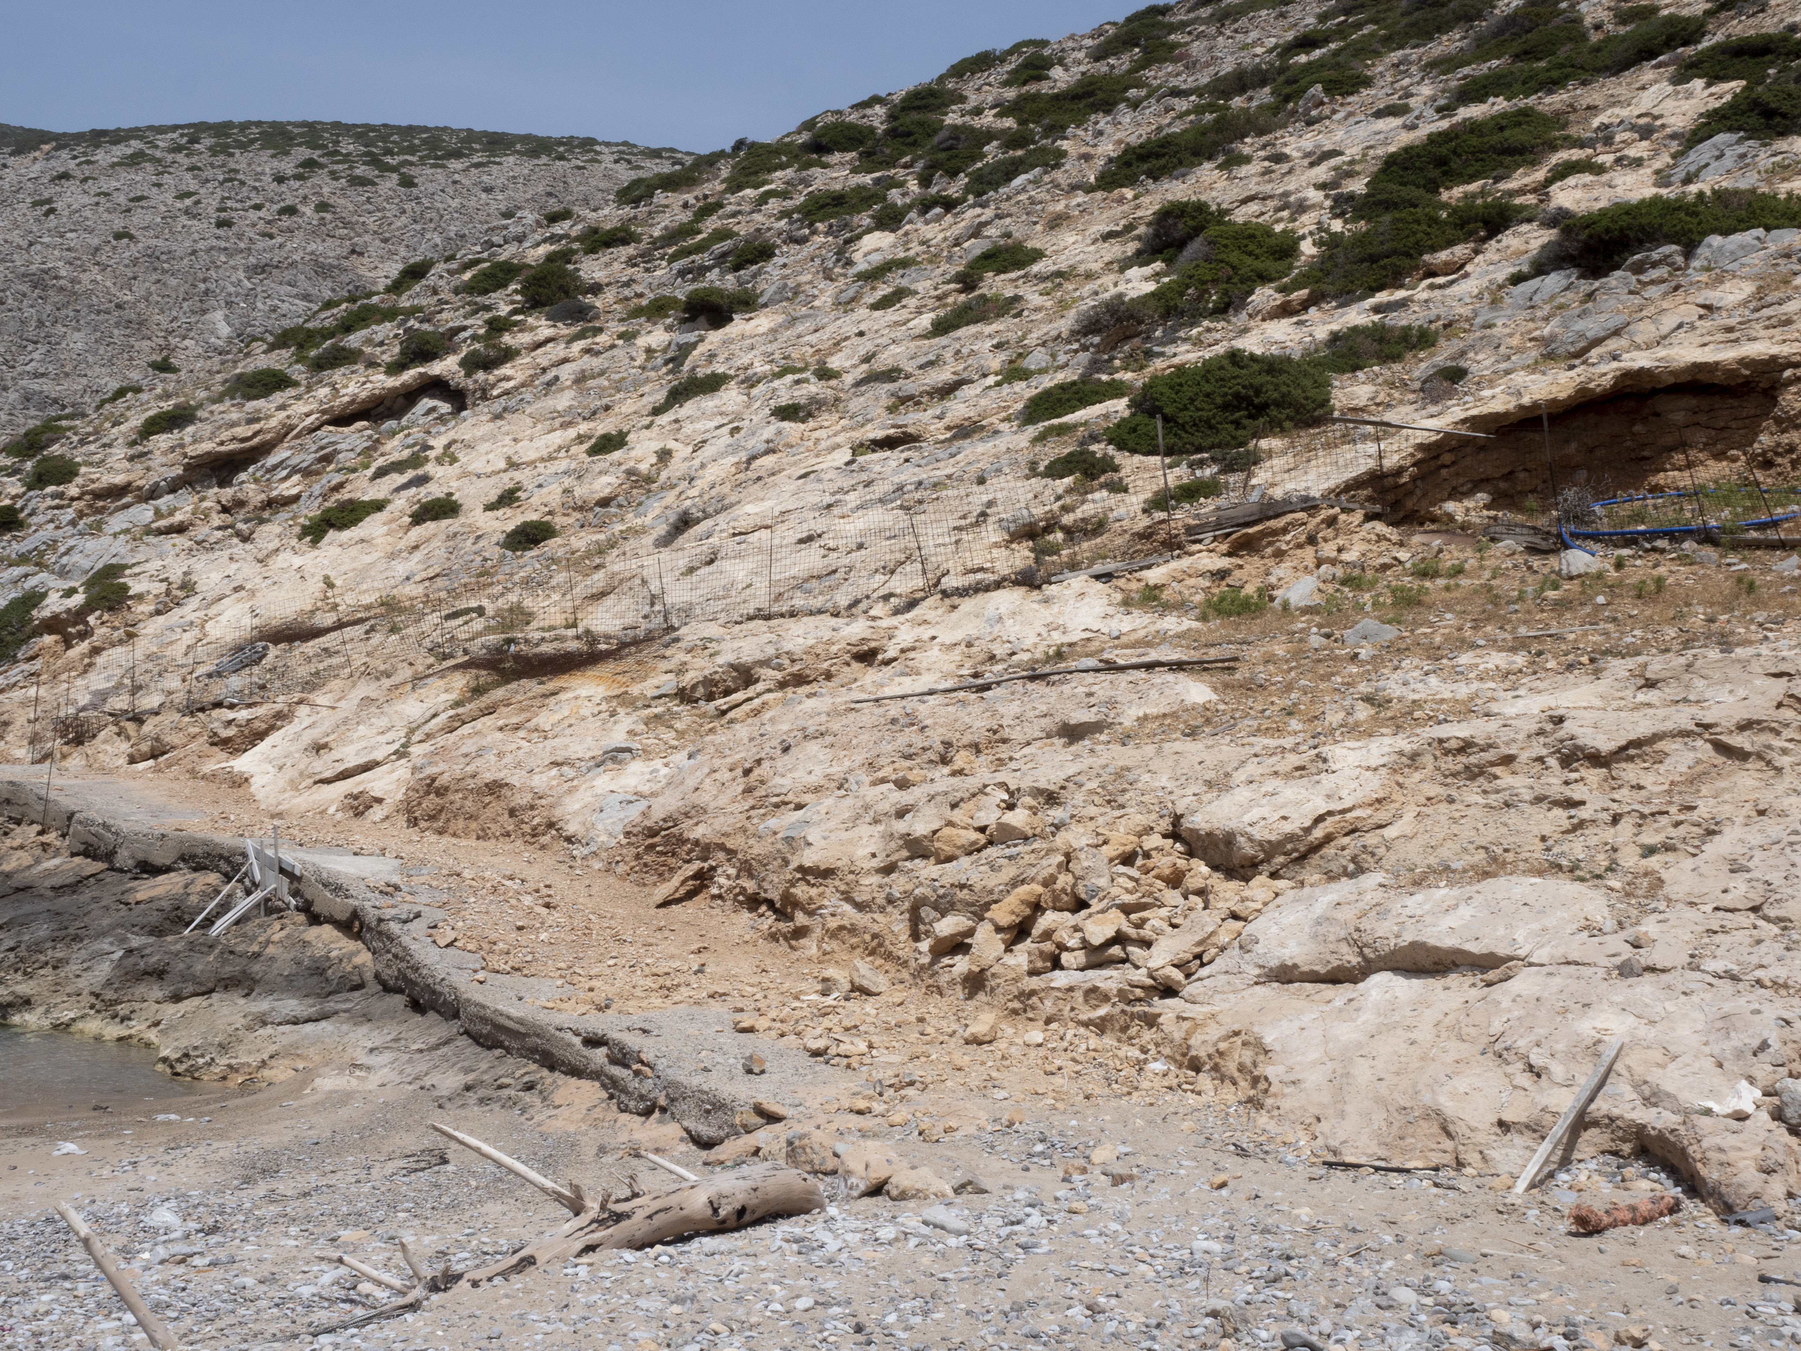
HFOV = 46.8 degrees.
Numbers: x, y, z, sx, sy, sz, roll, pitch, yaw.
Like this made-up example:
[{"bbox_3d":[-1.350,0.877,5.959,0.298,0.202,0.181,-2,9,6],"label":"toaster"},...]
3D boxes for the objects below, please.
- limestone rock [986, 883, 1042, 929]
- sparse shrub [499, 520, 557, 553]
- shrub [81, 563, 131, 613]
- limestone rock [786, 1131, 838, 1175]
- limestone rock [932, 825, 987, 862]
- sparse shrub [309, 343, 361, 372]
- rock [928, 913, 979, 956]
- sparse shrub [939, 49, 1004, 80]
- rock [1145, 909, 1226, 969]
[{"bbox_3d":[0.686,1.397,12.600,0.331,0.254,0.281,0,-2,0],"label":"limestone rock"},{"bbox_3d":[-4.998,-1.874,28.000,0.770,0.420,0.650,0,-1,0],"label":"sparse shrub"},{"bbox_3d":[-14.884,-1.661,39.000,0.949,0.923,0.759,0,-3,0],"label":"shrub"},{"bbox_3d":[-0.393,2.131,9.300,0.239,0.195,0.173,0,-3,0],"label":"limestone rock"},{"bbox_3d":[0.420,1.196,14.800,0.390,0.260,0.255,0,-3,0],"label":"limestone rock"},{"bbox_3d":[-12.774,-7.181,47.000,1.140,0.601,0.999,0,-1,0],"label":"sparse shrub"},{"bbox_3d":[0.302,1.480,11.900,0.280,0.210,0.230,0,-1,0],"label":"rock"},{"bbox_3d":[2.231,-19.366,66.000,2.000,0.950,1.600,0,-1,0],"label":"sparse shrub"},{"bbox_3d":[1.629,1.513,11.900,0.437,0.312,0.371,0,-2,0],"label":"rock"}]

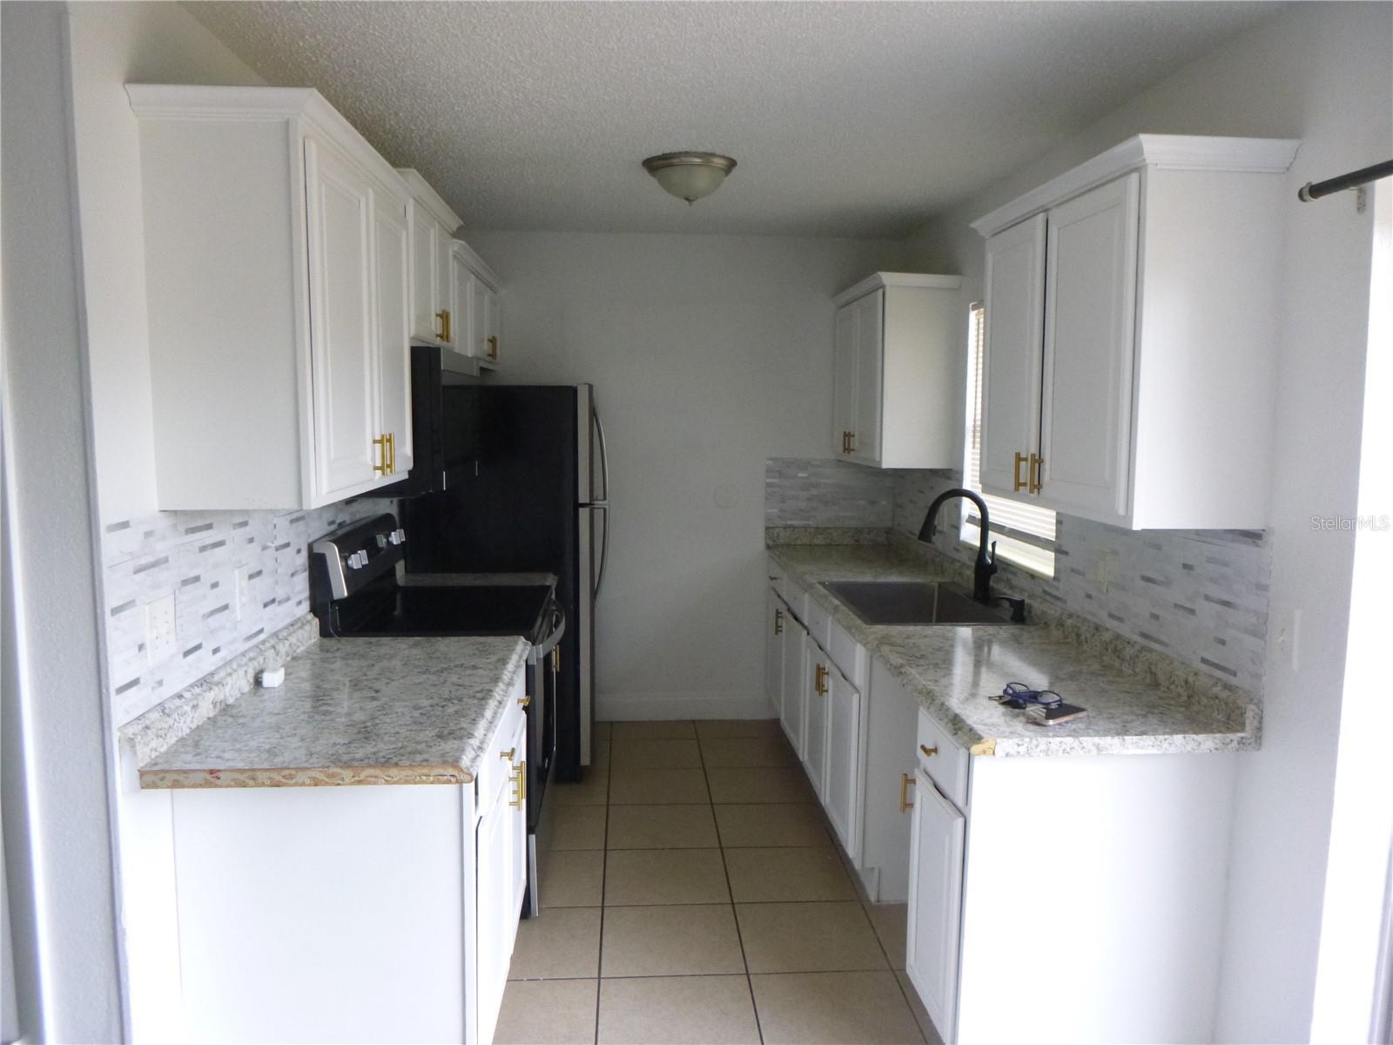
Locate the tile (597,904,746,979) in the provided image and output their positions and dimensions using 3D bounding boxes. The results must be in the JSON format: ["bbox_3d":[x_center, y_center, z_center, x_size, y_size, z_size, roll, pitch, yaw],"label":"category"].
[{"bbox_3d":[-0.076,1.263,3.042,0.411,0.010,0.411,0,6,-4],"label":"tile"}]

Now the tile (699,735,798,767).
[{"bbox_3d":[0.227,1.079,4.708,0.412,0.010,0.412,0,6,-4],"label":"tile"}]

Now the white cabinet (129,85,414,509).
[{"bbox_3d":[-0.926,-0.470,2.394,0.335,0.807,0.931,0,6,-4],"label":"white cabinet"}]

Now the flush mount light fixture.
[{"bbox_3d":[-0.023,-1.176,3.471,0.329,0.154,0.329,0,6,-4],"label":"flush mount light fixture"}]

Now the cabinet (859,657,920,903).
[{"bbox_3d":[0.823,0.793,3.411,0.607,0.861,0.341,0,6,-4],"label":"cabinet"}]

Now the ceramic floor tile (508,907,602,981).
[{"bbox_3d":[-0.491,1.262,3.014,0.411,0.010,0.411,0,6,-4],"label":"ceramic floor tile"}]

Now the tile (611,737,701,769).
[{"bbox_3d":[-0.187,1.081,4.692,0.411,0.010,0.411,0,6,-4],"label":"tile"}]

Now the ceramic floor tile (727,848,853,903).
[{"bbox_3d":[0.312,1.214,3.470,0.412,0.010,0.412,0,6,-4],"label":"ceramic floor tile"}]

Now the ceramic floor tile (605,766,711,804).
[{"bbox_3d":[-0.160,1.122,4.267,0.412,0.010,0.412,0,6,-4],"label":"ceramic floor tile"}]

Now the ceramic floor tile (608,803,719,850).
[{"bbox_3d":[-0.131,1.167,3.854,0.412,0.010,0.412,0,6,-4],"label":"ceramic floor tile"}]

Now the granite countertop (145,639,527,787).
[{"bbox_3d":[-0.768,0.416,2.439,0.617,0.037,1.110,0,6,-4],"label":"granite countertop"}]

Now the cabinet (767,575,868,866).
[{"bbox_3d":[0.767,0.683,4.213,0.612,0.820,1.964,0,6,-4],"label":"cabinet"}]

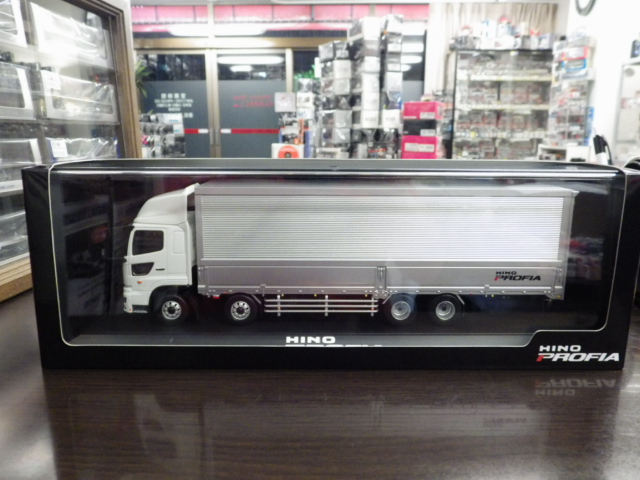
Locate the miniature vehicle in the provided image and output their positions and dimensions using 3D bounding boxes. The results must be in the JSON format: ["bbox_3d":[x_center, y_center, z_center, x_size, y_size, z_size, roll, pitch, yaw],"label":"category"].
[{"bbox_3d":[0.015,0.006,0.339,0.280,0.088,0.059,0,11,-2],"label":"miniature vehicle"}]

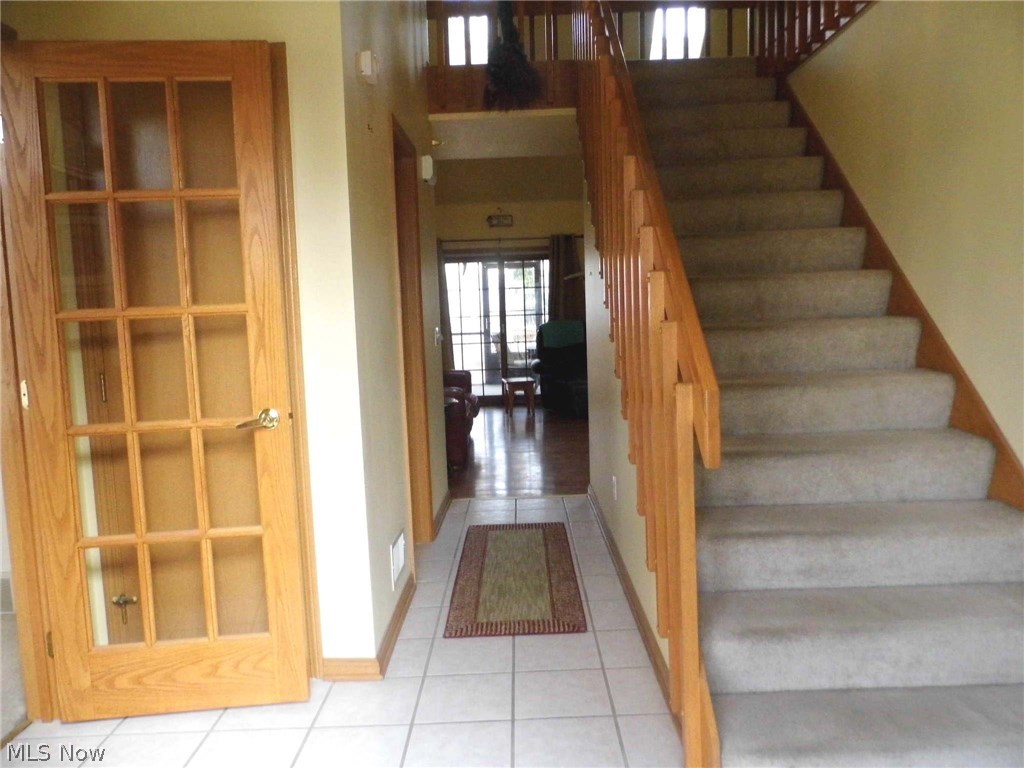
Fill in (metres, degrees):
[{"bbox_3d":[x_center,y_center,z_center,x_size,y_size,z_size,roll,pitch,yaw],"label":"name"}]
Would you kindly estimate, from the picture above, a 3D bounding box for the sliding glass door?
[{"bbox_3d":[-0.188,-0.755,10.076,1.700,2.030,0.100,-2,5,1],"label":"sliding glass door"}]

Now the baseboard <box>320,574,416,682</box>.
[{"bbox_3d":[-0.537,0.925,2.921,0.210,0.078,0.860,-2,5,1],"label":"baseboard"}]

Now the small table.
[{"bbox_3d":[0.089,0.164,8.856,0.340,0.410,0.420,-3,6,-9],"label":"small table"}]

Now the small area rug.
[{"bbox_3d":[0.020,0.877,3.535,0.544,0.010,1.467,-2,5,1],"label":"small area rug"}]

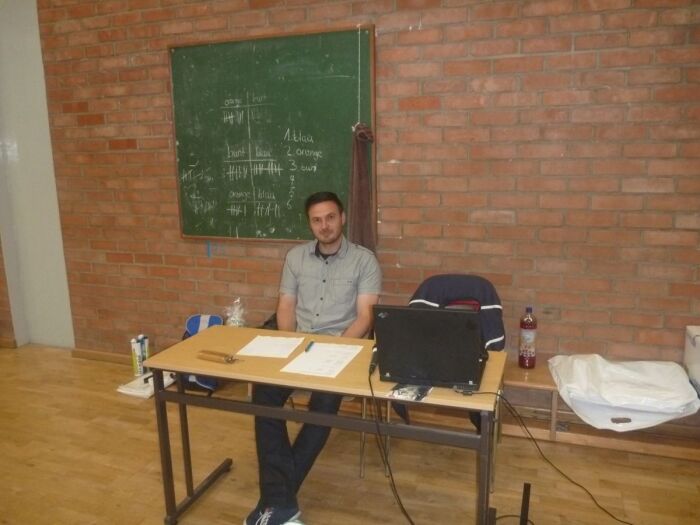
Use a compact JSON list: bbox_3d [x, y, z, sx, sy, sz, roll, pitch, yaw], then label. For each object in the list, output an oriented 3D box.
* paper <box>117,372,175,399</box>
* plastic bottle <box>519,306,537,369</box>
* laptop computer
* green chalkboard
[{"bbox_3d":[-1.305,0.783,3.714,0.280,0.026,0.400,3,11,19],"label":"paper"},{"bbox_3d":[0.914,0.378,2.878,0.086,0.312,0.086,3,11,19],"label":"plastic bottle"},{"bbox_3d":[0.289,0.256,1.958,0.330,0.284,0.335,2,11,17],"label":"laptop computer"},{"bbox_3d":[-0.477,-0.717,3.379,1.333,1.199,0.030,3,11,19],"label":"green chalkboard"}]

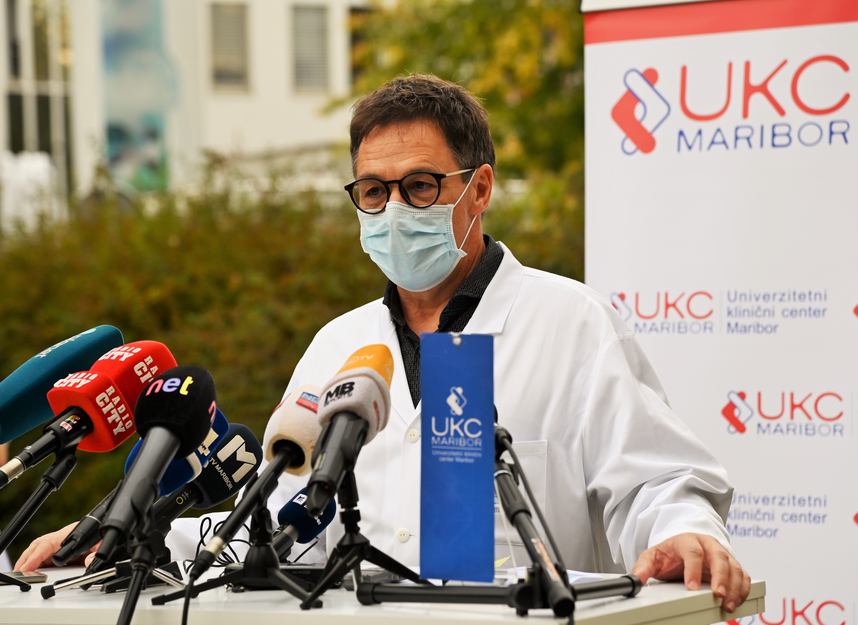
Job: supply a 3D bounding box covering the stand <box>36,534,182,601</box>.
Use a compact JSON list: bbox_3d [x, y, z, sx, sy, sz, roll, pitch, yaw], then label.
[{"bbox_3d":[-0.363,0.289,3.627,0.172,0.085,0.189,0,-1,5],"label":"stand"}]

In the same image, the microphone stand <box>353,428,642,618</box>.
[{"bbox_3d":[0.083,0.229,3.506,0.335,0.200,0.308,0,-1,-2],"label":"microphone stand"}]

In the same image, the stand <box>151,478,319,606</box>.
[{"bbox_3d":[-0.213,0.257,3.539,0.193,0.145,0.209,0,-1,6],"label":"stand"}]

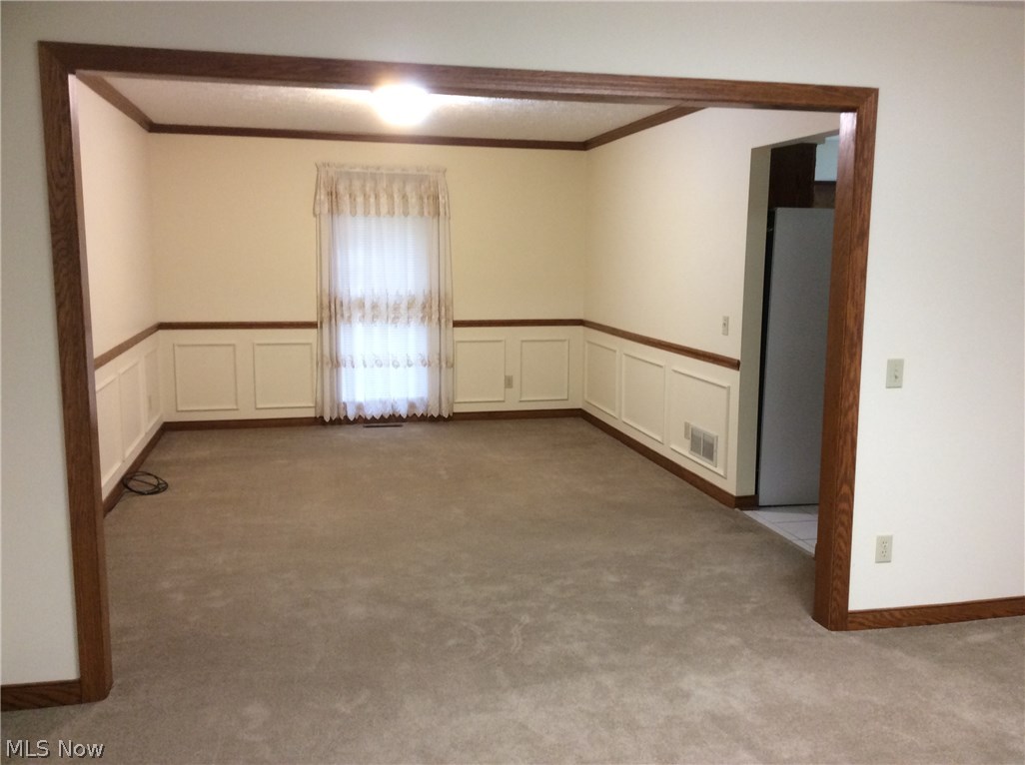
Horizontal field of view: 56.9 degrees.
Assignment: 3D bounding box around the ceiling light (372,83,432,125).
[{"bbox_3d":[-0.663,-1.688,5.742,0.340,0.140,0.340,-1,8,-13],"label":"ceiling light"}]

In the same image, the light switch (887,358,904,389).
[{"bbox_3d":[1.500,-0.033,3.694,0.071,0.114,0.018,-1,8,-13],"label":"light switch"}]

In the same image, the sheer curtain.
[{"bbox_3d":[-1.068,-0.734,7.885,1.150,2.130,0.120,-1,8,-13],"label":"sheer curtain"}]

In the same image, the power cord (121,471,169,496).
[{"bbox_3d":[-2.297,0.621,5.960,0.260,0.085,0.400,-1,8,-13],"label":"power cord"}]

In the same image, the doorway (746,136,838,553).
[{"bbox_3d":[1.483,-0.220,5.016,0.130,2.073,0.890,-1,8,-13],"label":"doorway"}]

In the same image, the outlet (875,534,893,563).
[{"bbox_3d":[1.496,0.671,3.798,0.071,0.114,0.012,-1,8,-13],"label":"outlet"}]

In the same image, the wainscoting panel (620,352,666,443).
[{"bbox_3d":[0.956,0.103,7.024,0.020,0.557,0.875,-1,8,-13],"label":"wainscoting panel"}]

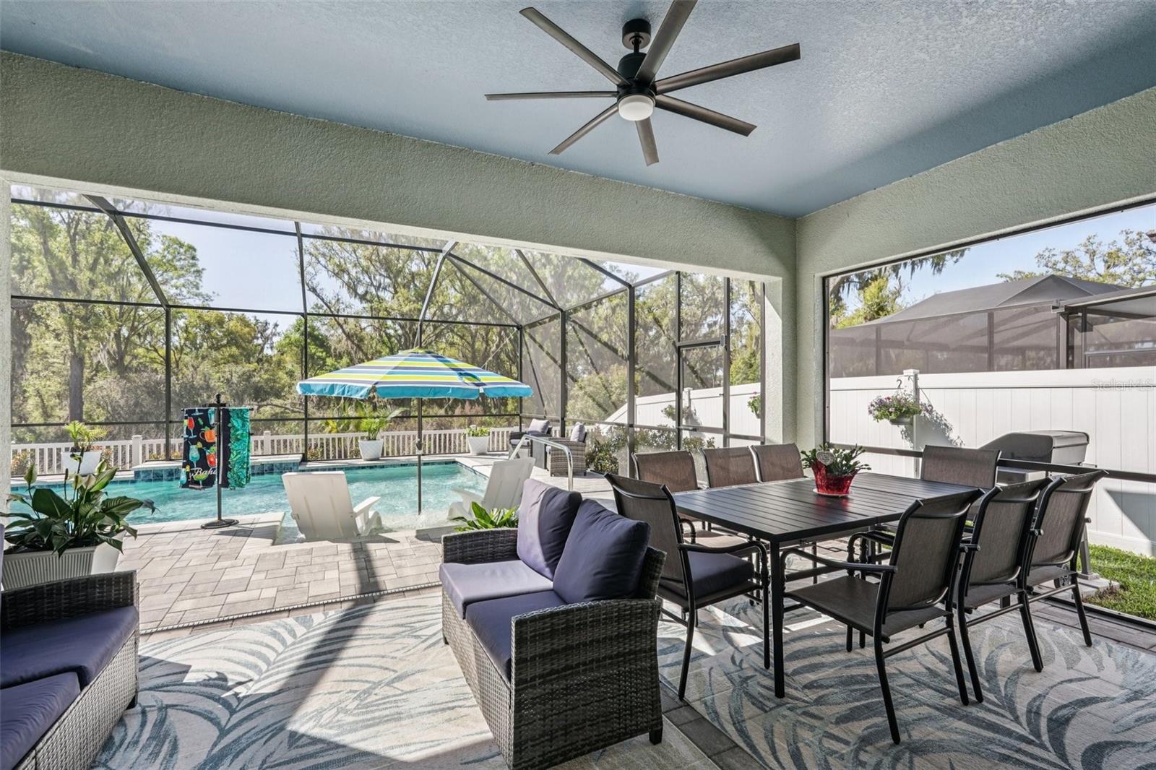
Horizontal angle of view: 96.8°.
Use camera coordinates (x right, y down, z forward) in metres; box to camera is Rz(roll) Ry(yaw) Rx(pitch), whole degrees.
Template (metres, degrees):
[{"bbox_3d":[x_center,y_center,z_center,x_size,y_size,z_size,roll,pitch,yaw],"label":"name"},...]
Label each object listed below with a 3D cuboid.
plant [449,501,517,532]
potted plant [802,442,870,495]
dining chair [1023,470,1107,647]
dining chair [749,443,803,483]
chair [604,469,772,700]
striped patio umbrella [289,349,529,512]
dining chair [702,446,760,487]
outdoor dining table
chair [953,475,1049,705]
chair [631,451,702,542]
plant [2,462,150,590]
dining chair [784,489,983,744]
[{"bbox_3d":[-0.570,1.120,3.550,0.550,0.620,0.550,-1,-1,27],"label":"plant"},{"bbox_3d":[1.630,0.522,3.256,0.380,0.330,0.360,0,-1,-27],"label":"potted plant"},{"bbox_3d":[2.443,0.939,2.886,0.574,0.962,0.655,1,-1,-27],"label":"dining chair"},{"bbox_3d":[1.765,0.957,3.988,0.570,0.950,0.660,0,-1,-29],"label":"dining chair"},{"bbox_3d":[0.545,0.935,2.652,0.655,0.962,0.574,1,-1,-28],"label":"chair"},{"bbox_3d":[-1.872,0.610,6.100,2.550,2.100,2.550,0,-1,-26],"label":"striped patio umbrella"},{"bbox_3d":[1.292,0.956,3.751,0.574,0.962,0.655,0,-1,-24],"label":"dining chair"},{"bbox_3d":[1.617,1.054,3.211,2.135,0.735,0.943,0,-1,-27],"label":"outdoor dining table"},{"bbox_3d":[1.917,0.934,2.622,0.574,0.962,0.655,1,-1,-28],"label":"chair"},{"bbox_3d":[0.715,0.948,3.383,0.570,0.950,0.660,0,-1,-27],"label":"chair"},{"bbox_3d":[-2.840,0.925,2.950,0.630,0.980,0.580,0,-1,-19],"label":"plant"},{"bbox_3d":[1.377,0.936,2.377,0.570,0.950,0.660,0,-1,-27],"label":"dining chair"}]

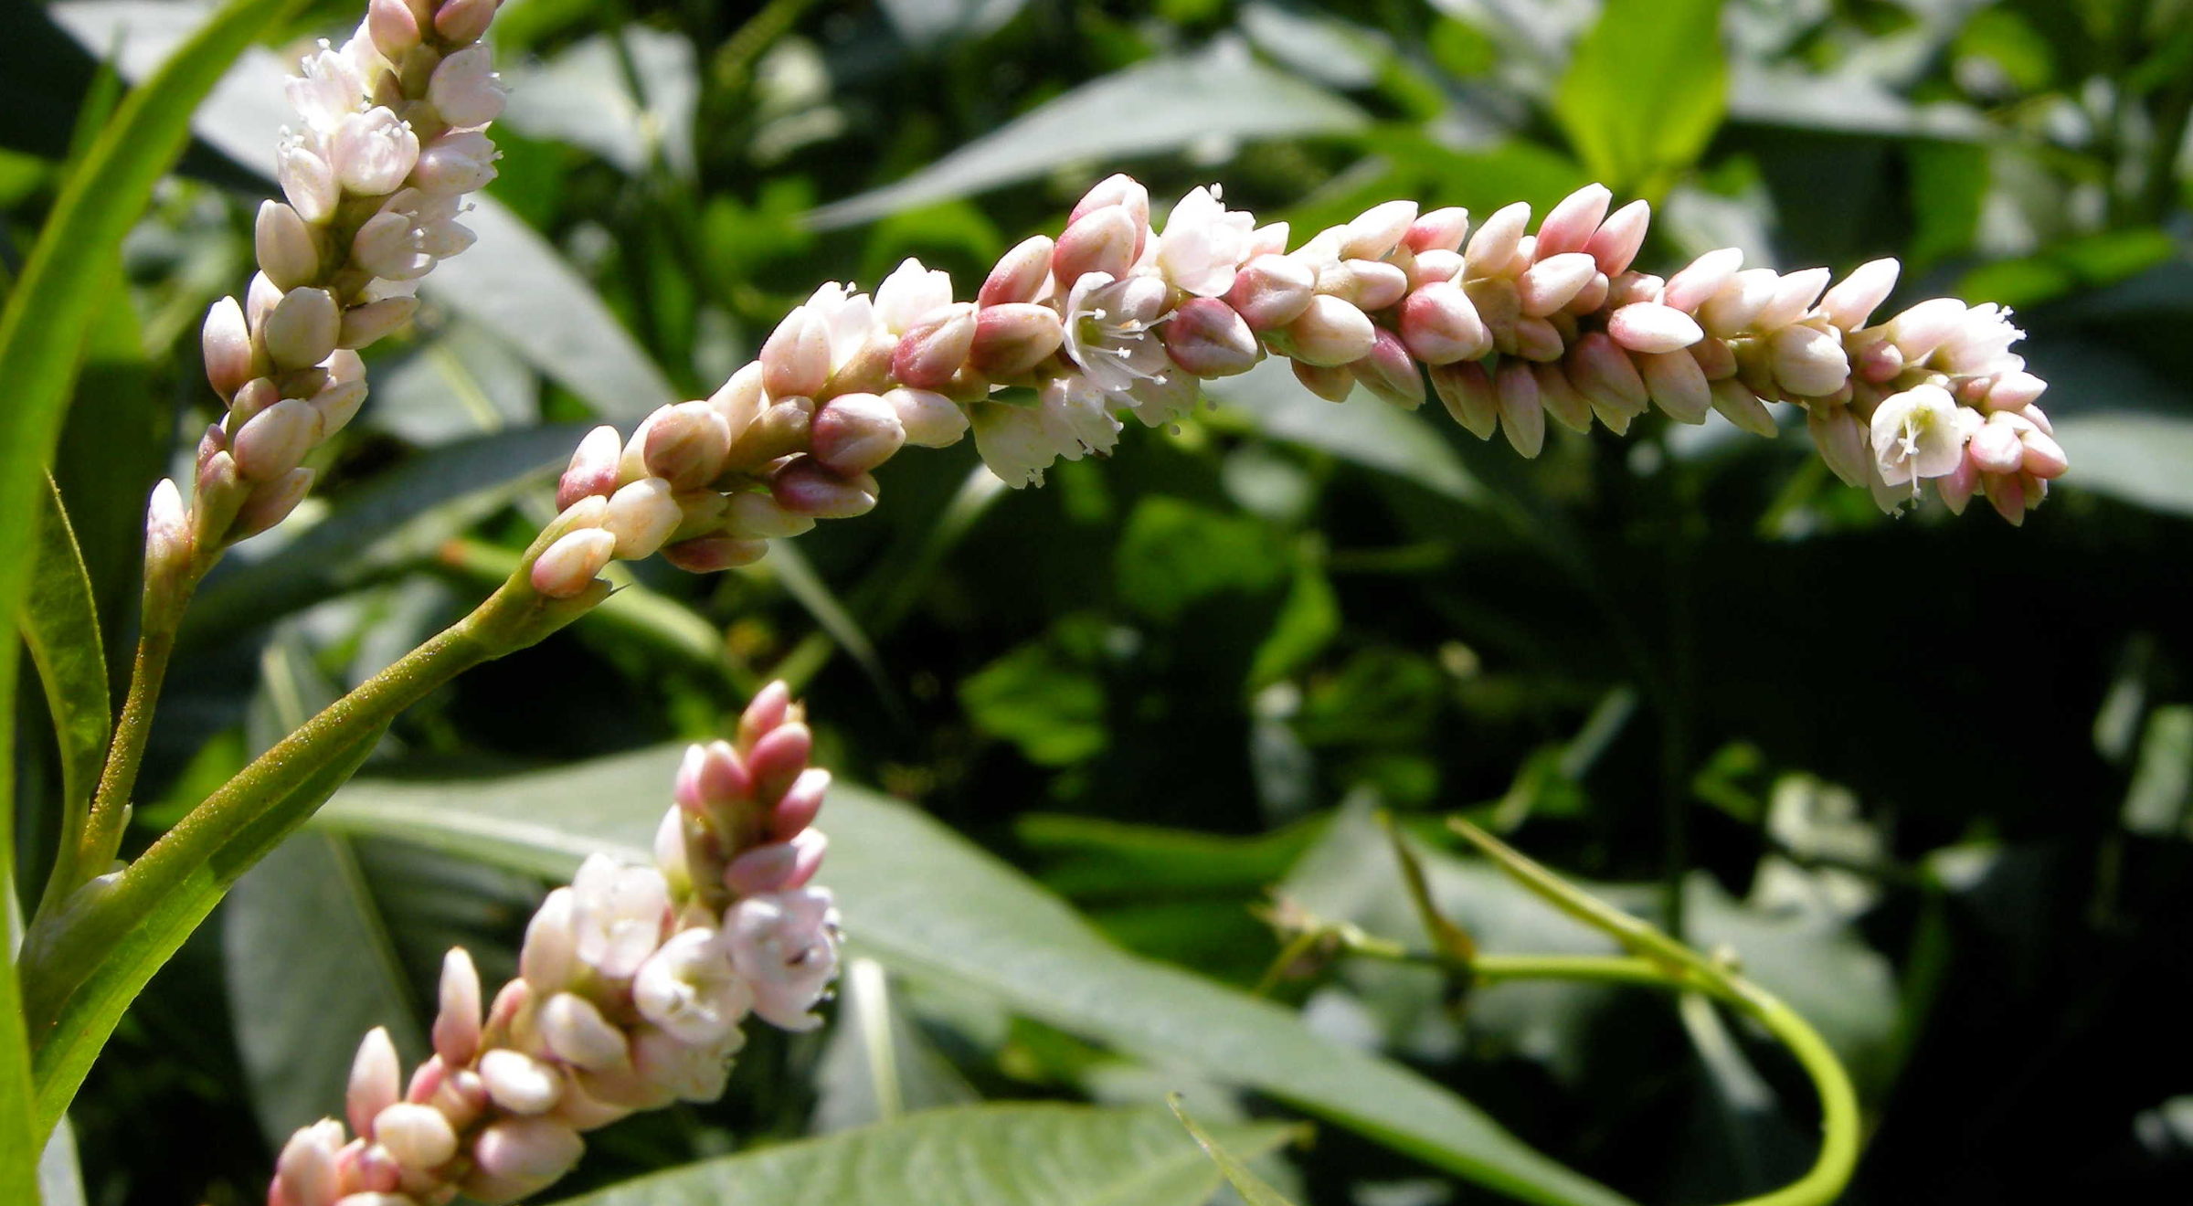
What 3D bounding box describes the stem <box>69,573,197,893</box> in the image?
[{"bbox_3d":[-0.044,0.006,0.100,0.002,0.015,0.002,14,0,0],"label":"stem"}]

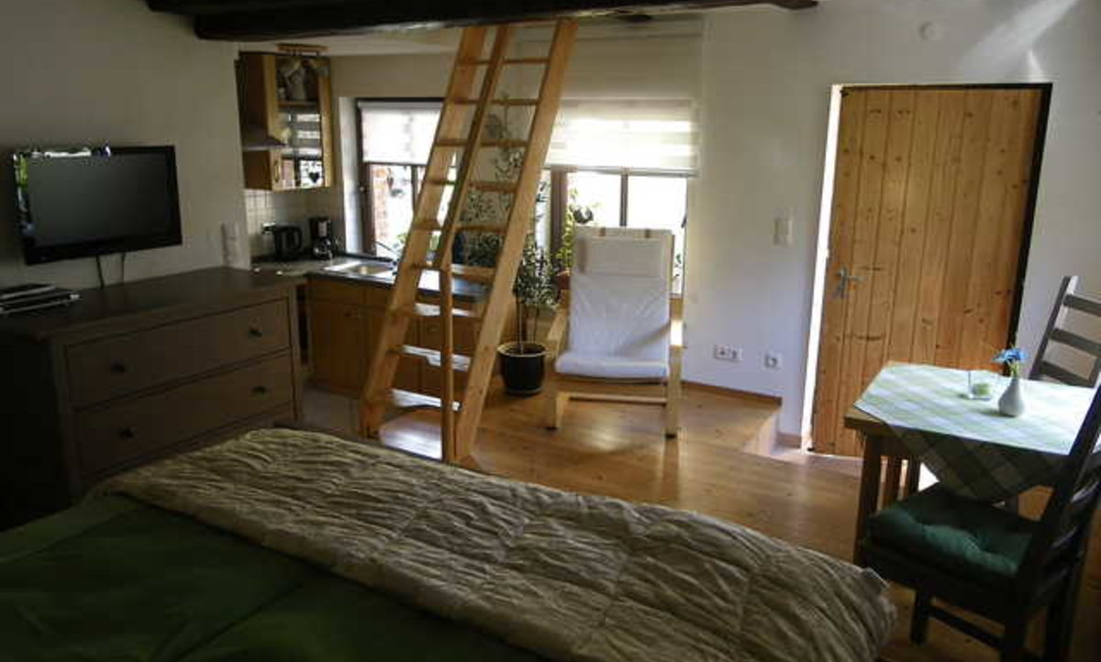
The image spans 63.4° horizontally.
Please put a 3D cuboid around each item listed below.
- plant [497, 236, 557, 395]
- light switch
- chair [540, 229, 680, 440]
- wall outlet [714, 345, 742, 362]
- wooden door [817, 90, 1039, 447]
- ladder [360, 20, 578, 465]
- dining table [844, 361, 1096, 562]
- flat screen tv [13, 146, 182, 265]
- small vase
[{"bbox_3d":[-0.157,-0.096,5.170,0.340,0.902,0.340,1,13,0],"label":"plant"},{"bbox_3d":[1.239,-0.530,4.752,0.090,0.150,0.020,8,15,30],"label":"light switch"},{"bbox_3d":[0.381,-0.038,4.802,0.680,0.970,0.800,3,14,10],"label":"chair"},{"bbox_3d":[1.004,0.129,5.048,0.152,0.082,0.020,8,15,30],"label":"wall outlet"},{"bbox_3d":[1.829,-0.218,4.445,0.890,1.920,0.060,7,15,24],"label":"wooden door"},{"bbox_3d":[-0.406,-0.551,4.511,0.600,2.090,1.170,8,15,30],"label":"ladder"},{"bbox_3d":[1.326,0.581,2.742,0.730,0.740,0.730,8,15,30],"label":"dining table"},{"bbox_3d":[-1.558,-0.445,3.081,0.070,0.360,0.585,8,15,30],"label":"flat screen tv"},{"bbox_3d":[1.343,0.182,2.576,0.077,0.114,0.077,8,15,30],"label":"small vase"}]

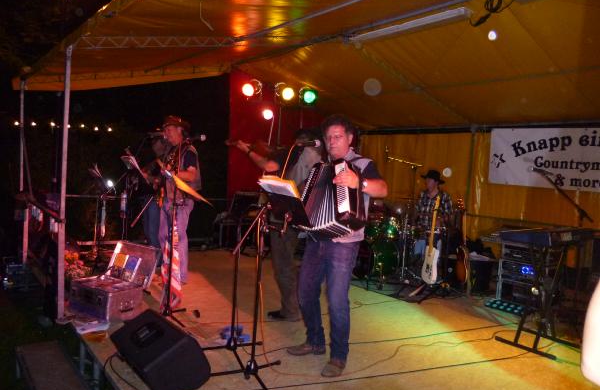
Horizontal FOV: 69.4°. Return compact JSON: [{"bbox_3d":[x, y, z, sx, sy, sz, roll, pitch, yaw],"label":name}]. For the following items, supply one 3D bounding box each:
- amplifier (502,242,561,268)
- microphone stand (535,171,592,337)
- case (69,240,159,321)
[{"bbox_3d":[2.595,0.655,4.811,0.500,0.170,0.360,6,4,43],"label":"amplifier"},{"bbox_3d":[2.575,0.519,4.127,0.700,1.450,0.550,5,4,37],"label":"microphone stand"},{"bbox_3d":[-1.640,0.745,3.852,0.558,0.550,0.474,5,4,32],"label":"case"}]

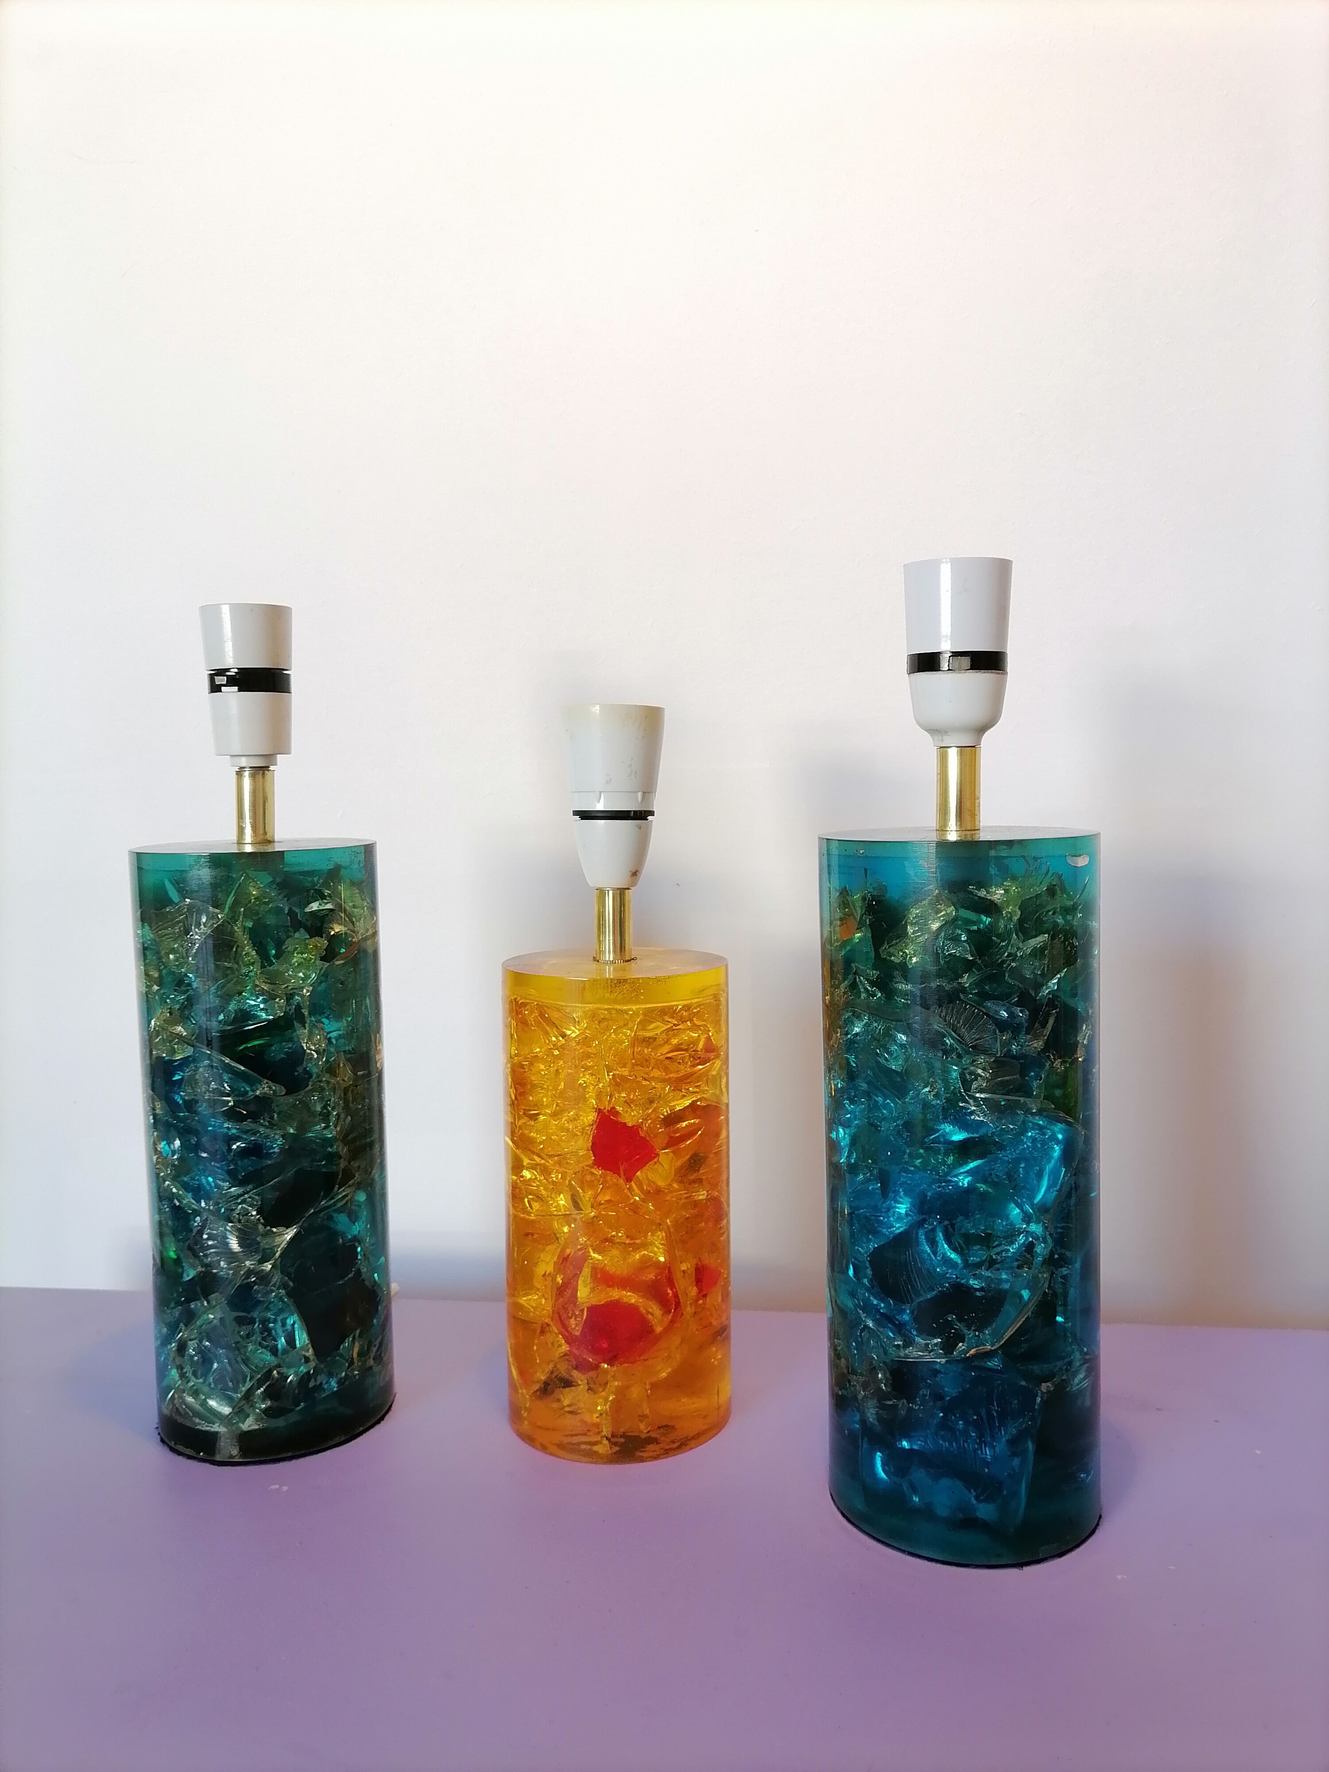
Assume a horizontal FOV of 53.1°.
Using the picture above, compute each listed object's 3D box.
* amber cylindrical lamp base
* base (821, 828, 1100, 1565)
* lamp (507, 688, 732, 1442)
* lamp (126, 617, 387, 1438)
[{"bbox_3d":[-0.020,0.131,0.577,0.097,0.198,0.097,-1,5,0],"label":"amber cylindrical lamp base"},{"bbox_3d":[0.114,0.107,0.503,0.102,0.254,0.102,0,5,13],"label":"base"},{"bbox_3d":[-0.021,0.077,0.573,0.097,0.306,0.097,-1,5,-2],"label":"lamp"},{"bbox_3d":[-0.174,0.058,0.576,0.102,0.349,0.102,-2,5,-17],"label":"lamp"}]

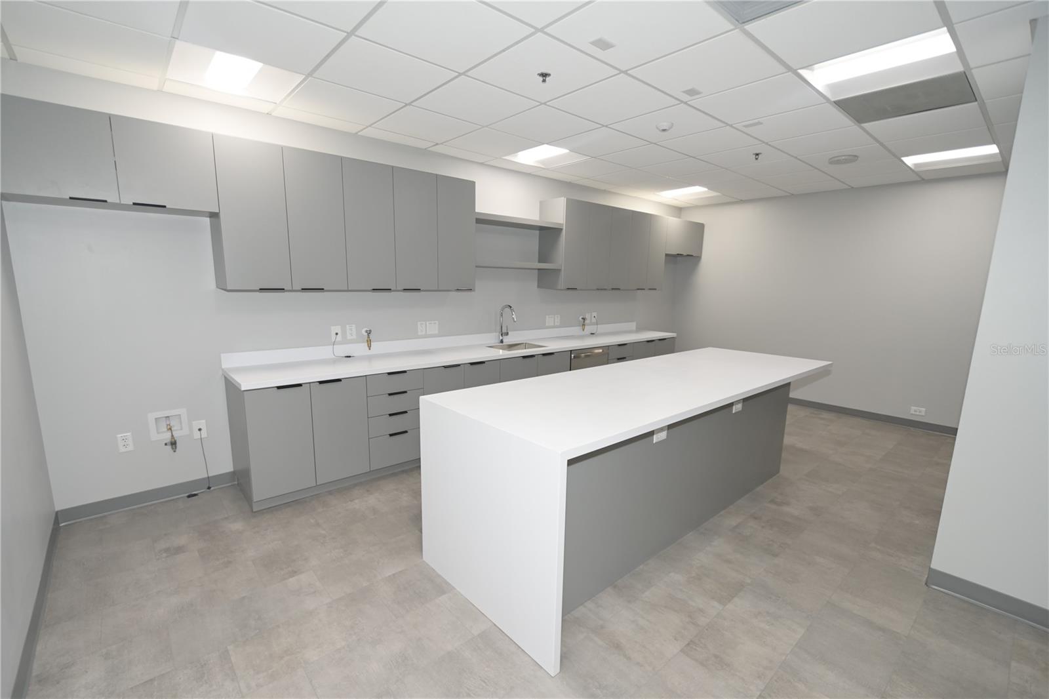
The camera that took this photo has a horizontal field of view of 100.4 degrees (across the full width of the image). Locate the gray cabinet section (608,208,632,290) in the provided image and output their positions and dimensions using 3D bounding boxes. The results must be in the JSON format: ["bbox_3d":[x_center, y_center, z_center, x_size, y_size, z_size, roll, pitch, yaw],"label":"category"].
[{"bbox_3d":[1.012,-1.197,5.283,0.376,0.917,0.380,-7,12,-40],"label":"gray cabinet section"}]

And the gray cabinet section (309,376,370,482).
[{"bbox_3d":[-1.499,0.537,3.345,0.387,0.745,0.580,-7,12,-40],"label":"gray cabinet section"}]

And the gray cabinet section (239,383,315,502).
[{"bbox_3d":[-1.798,0.572,3.097,0.391,0.745,0.580,-7,12,-40],"label":"gray cabinet section"}]

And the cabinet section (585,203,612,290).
[{"bbox_3d":[0.725,-1.164,5.045,0.373,0.917,0.380,-7,12,-40],"label":"cabinet section"}]

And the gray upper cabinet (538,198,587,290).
[{"bbox_3d":[0.434,-1.114,4.750,0.375,0.908,0.380,-6,12,-39],"label":"gray upper cabinet"}]

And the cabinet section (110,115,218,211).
[{"bbox_3d":[-2.143,-1.062,2.625,0.450,0.453,0.380,-7,12,-40],"label":"cabinet section"}]

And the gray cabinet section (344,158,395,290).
[{"bbox_3d":[-1.257,-0.935,3.400,0.375,0.917,0.380,-7,12,-40],"label":"gray cabinet section"}]

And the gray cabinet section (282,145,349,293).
[{"bbox_3d":[-1.544,-0.902,3.162,0.373,0.917,0.380,-7,12,-40],"label":"gray cabinet section"}]

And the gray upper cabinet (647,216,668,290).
[{"bbox_3d":[1.571,-1.243,5.689,0.364,0.908,0.380,-6,12,-39],"label":"gray upper cabinet"}]

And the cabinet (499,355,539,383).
[{"bbox_3d":[-0.232,0.414,4.382,0.453,0.772,0.570,-6,12,-39],"label":"cabinet"}]

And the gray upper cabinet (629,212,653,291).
[{"bbox_3d":[1.283,-1.211,5.451,0.386,0.908,0.380,-6,12,-39],"label":"gray upper cabinet"}]

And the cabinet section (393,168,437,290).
[{"bbox_3d":[-0.971,-0.968,3.637,0.371,0.917,0.380,-7,12,-40],"label":"cabinet section"}]

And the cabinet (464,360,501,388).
[{"bbox_3d":[-0.552,0.450,4.118,0.381,0.772,0.570,-6,12,-39],"label":"cabinet"}]

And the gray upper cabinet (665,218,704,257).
[{"bbox_3d":[2.064,-1.528,6.056,0.908,0.445,0.380,-6,12,-39],"label":"gray upper cabinet"}]

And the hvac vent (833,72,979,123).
[{"bbox_3d":[2.336,-1.535,2.687,0.601,0.030,0.587,-6,12,-39],"label":"hvac vent"}]

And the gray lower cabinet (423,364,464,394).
[{"bbox_3d":[-0.845,0.484,3.877,0.381,0.772,0.570,-6,12,-39],"label":"gray lower cabinet"}]

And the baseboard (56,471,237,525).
[{"bbox_3d":[-2.474,0.978,2.926,0.907,0.100,0.015,-6,12,-39],"label":"baseboard"}]

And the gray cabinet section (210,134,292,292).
[{"bbox_3d":[-1.830,-0.869,2.924,0.375,0.917,0.380,-7,12,-40],"label":"gray cabinet section"}]

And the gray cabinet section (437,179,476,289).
[{"bbox_3d":[-0.686,-1.001,3.874,0.373,0.917,0.380,-7,12,-40],"label":"gray cabinet section"}]

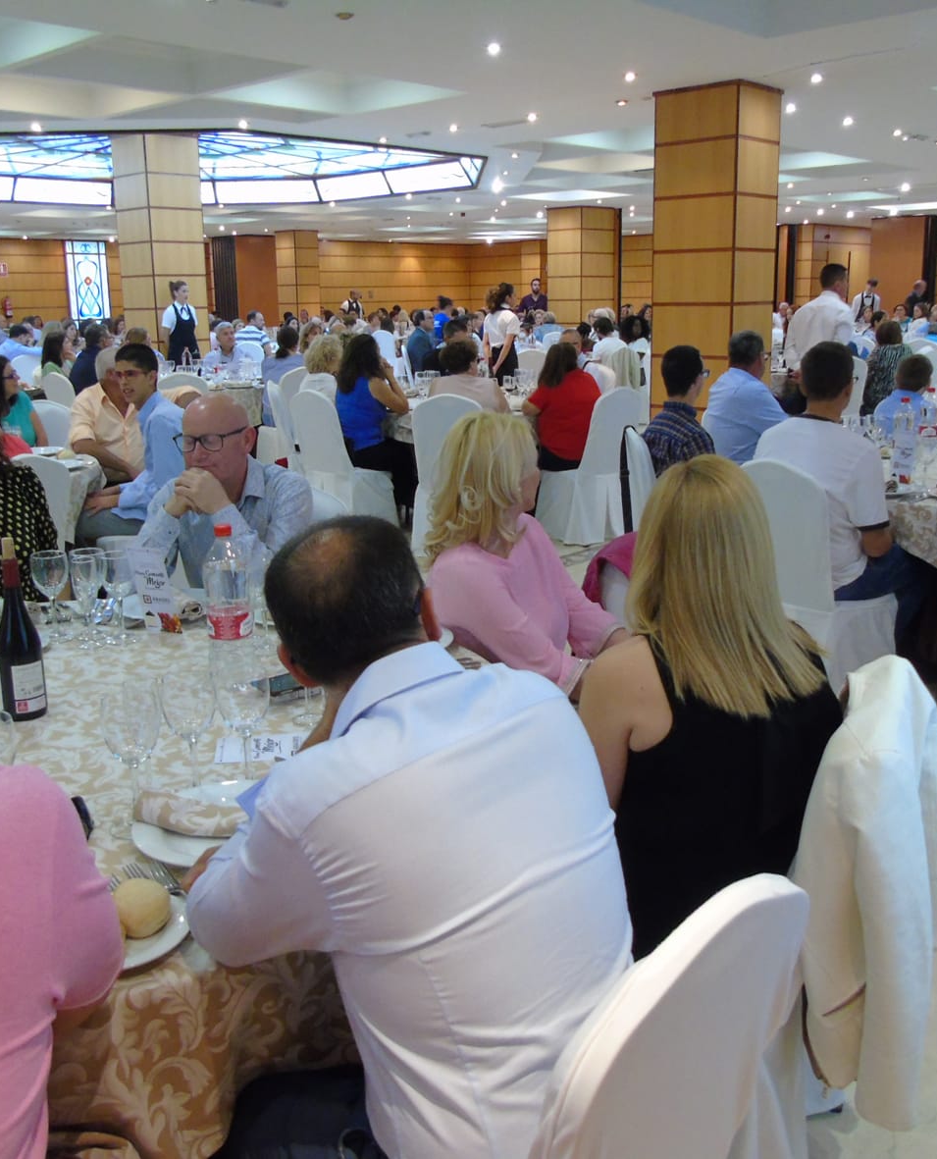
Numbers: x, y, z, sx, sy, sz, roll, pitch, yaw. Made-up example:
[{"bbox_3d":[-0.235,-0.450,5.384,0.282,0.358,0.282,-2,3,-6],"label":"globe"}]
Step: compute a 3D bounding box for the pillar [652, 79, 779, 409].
[{"bbox_3d":[1.809,-2.037,8.230,0.640,2.896,0.640,12,19,41],"label":"pillar"}]

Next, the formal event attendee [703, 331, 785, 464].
[{"bbox_3d":[1.667,-0.745,6.311,0.800,1.282,0.500,-6,15,-17],"label":"formal event attendee"}]

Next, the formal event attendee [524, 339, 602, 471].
[{"bbox_3d":[0.571,-0.877,7.103,0.540,1.220,0.720,-12,18,-39],"label":"formal event attendee"}]

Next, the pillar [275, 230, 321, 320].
[{"bbox_3d":[-4.285,-7.263,28.464,0.770,3.070,0.770,13,20,42],"label":"pillar"}]

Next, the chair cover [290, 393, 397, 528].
[{"bbox_3d":[-0.822,-0.748,7.233,0.470,0.950,0.550,11,18,39],"label":"chair cover"}]

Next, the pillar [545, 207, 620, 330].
[{"bbox_3d":[1.867,-4.636,18.525,0.670,2.896,0.883,12,19,41],"label":"pillar"}]

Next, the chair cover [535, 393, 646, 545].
[{"bbox_3d":[0.764,-0.760,7.195,0.470,0.960,0.550,-10,17,-33],"label":"chair cover"}]

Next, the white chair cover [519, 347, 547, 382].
[{"bbox_3d":[0.721,-2.138,12.664,0.460,0.950,0.530,-1,14,0],"label":"white chair cover"}]

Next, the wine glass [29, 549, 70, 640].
[{"bbox_3d":[-0.952,0.038,2.580,0.083,0.195,0.083,-1,14,0],"label":"wine glass"}]

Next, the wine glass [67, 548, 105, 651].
[{"bbox_3d":[-0.869,0.041,2.557,0.082,0.197,0.082,-1,14,0],"label":"wine glass"}]

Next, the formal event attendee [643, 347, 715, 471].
[{"bbox_3d":[1.117,-0.457,5.253,0.750,1.269,0.480,-6,15,-17],"label":"formal event attendee"}]

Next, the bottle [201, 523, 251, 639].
[{"bbox_3d":[-0.462,0.061,2.177,0.091,0.332,0.091,-1,14,0],"label":"bottle"}]

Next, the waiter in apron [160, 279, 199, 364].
[{"bbox_3d":[-2.816,-2.055,11.021,0.450,1.700,0.340,-11,17,-34],"label":"waiter in apron"}]

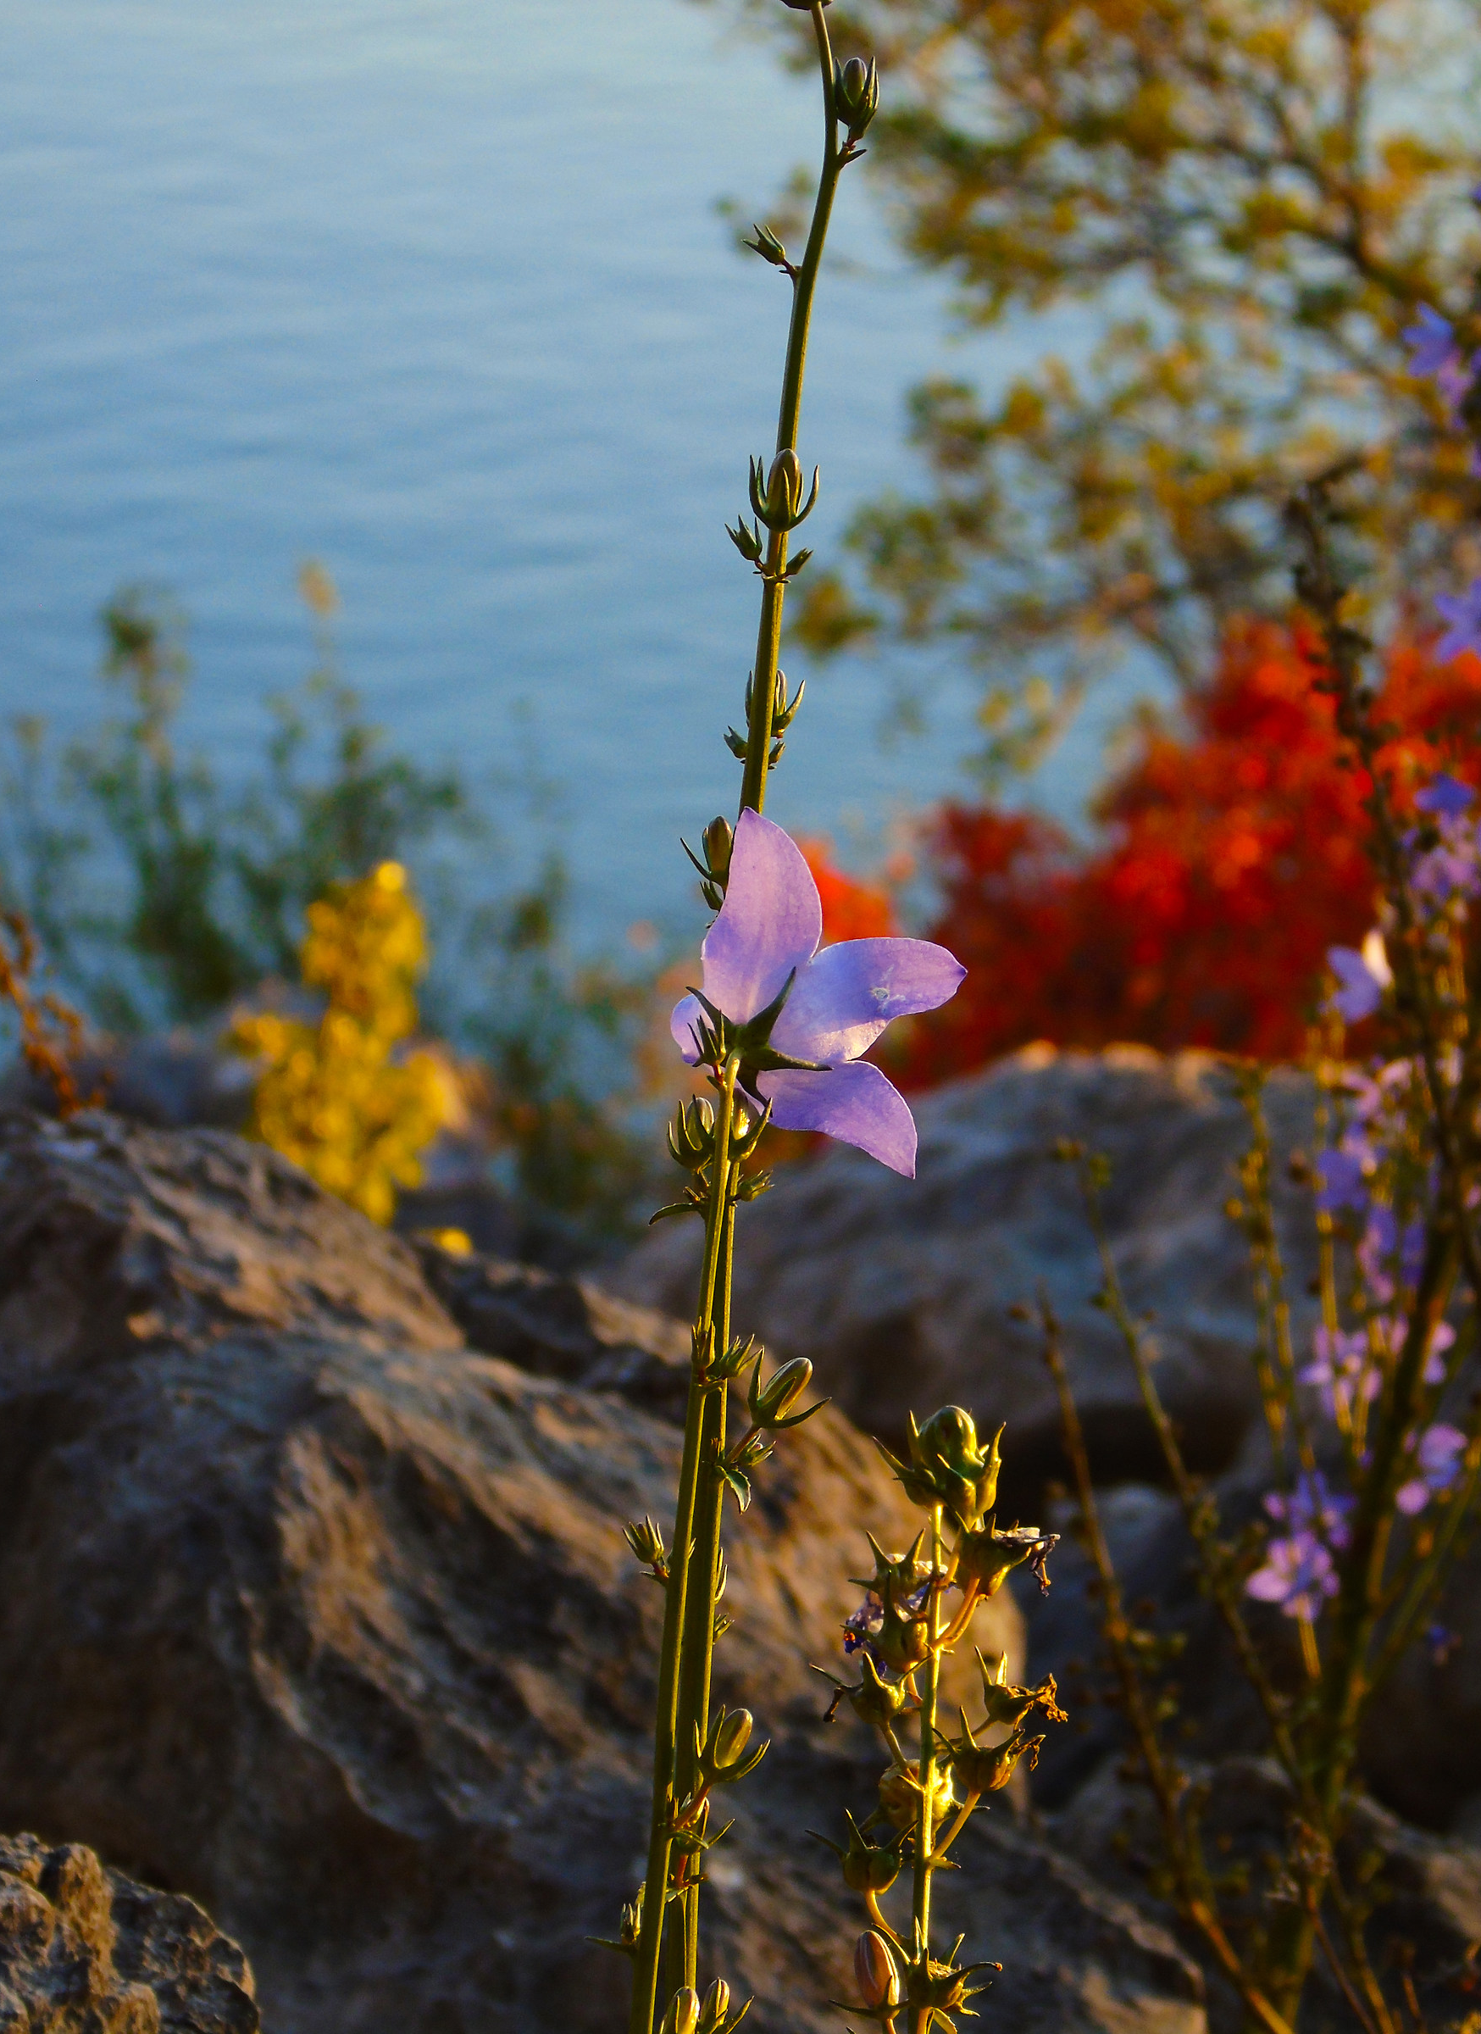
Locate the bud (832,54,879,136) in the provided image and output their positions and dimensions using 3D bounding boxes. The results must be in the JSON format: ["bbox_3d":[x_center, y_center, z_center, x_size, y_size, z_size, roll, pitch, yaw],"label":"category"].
[{"bbox_3d":[0.015,-0.116,1.050,0.006,0.010,0.006,4,6,0],"label":"bud"}]

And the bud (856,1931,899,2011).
[{"bbox_3d":[0.017,0.120,1.050,0.005,0.010,0.005,-13,6,0],"label":"bud"}]

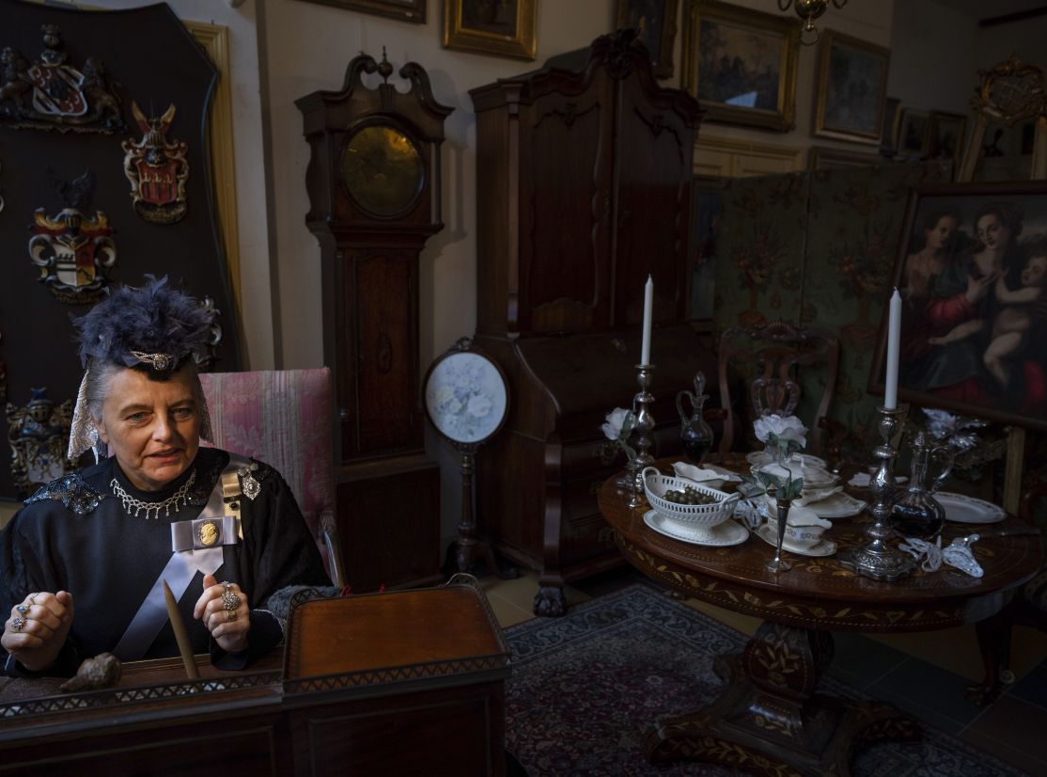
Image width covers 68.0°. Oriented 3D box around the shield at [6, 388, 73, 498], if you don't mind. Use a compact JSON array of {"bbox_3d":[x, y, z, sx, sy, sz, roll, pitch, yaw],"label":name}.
[{"bbox_3d":[-1.716,0.191,2.770,0.220,0.388,0.070,-7,13,-31],"label":"shield"}]

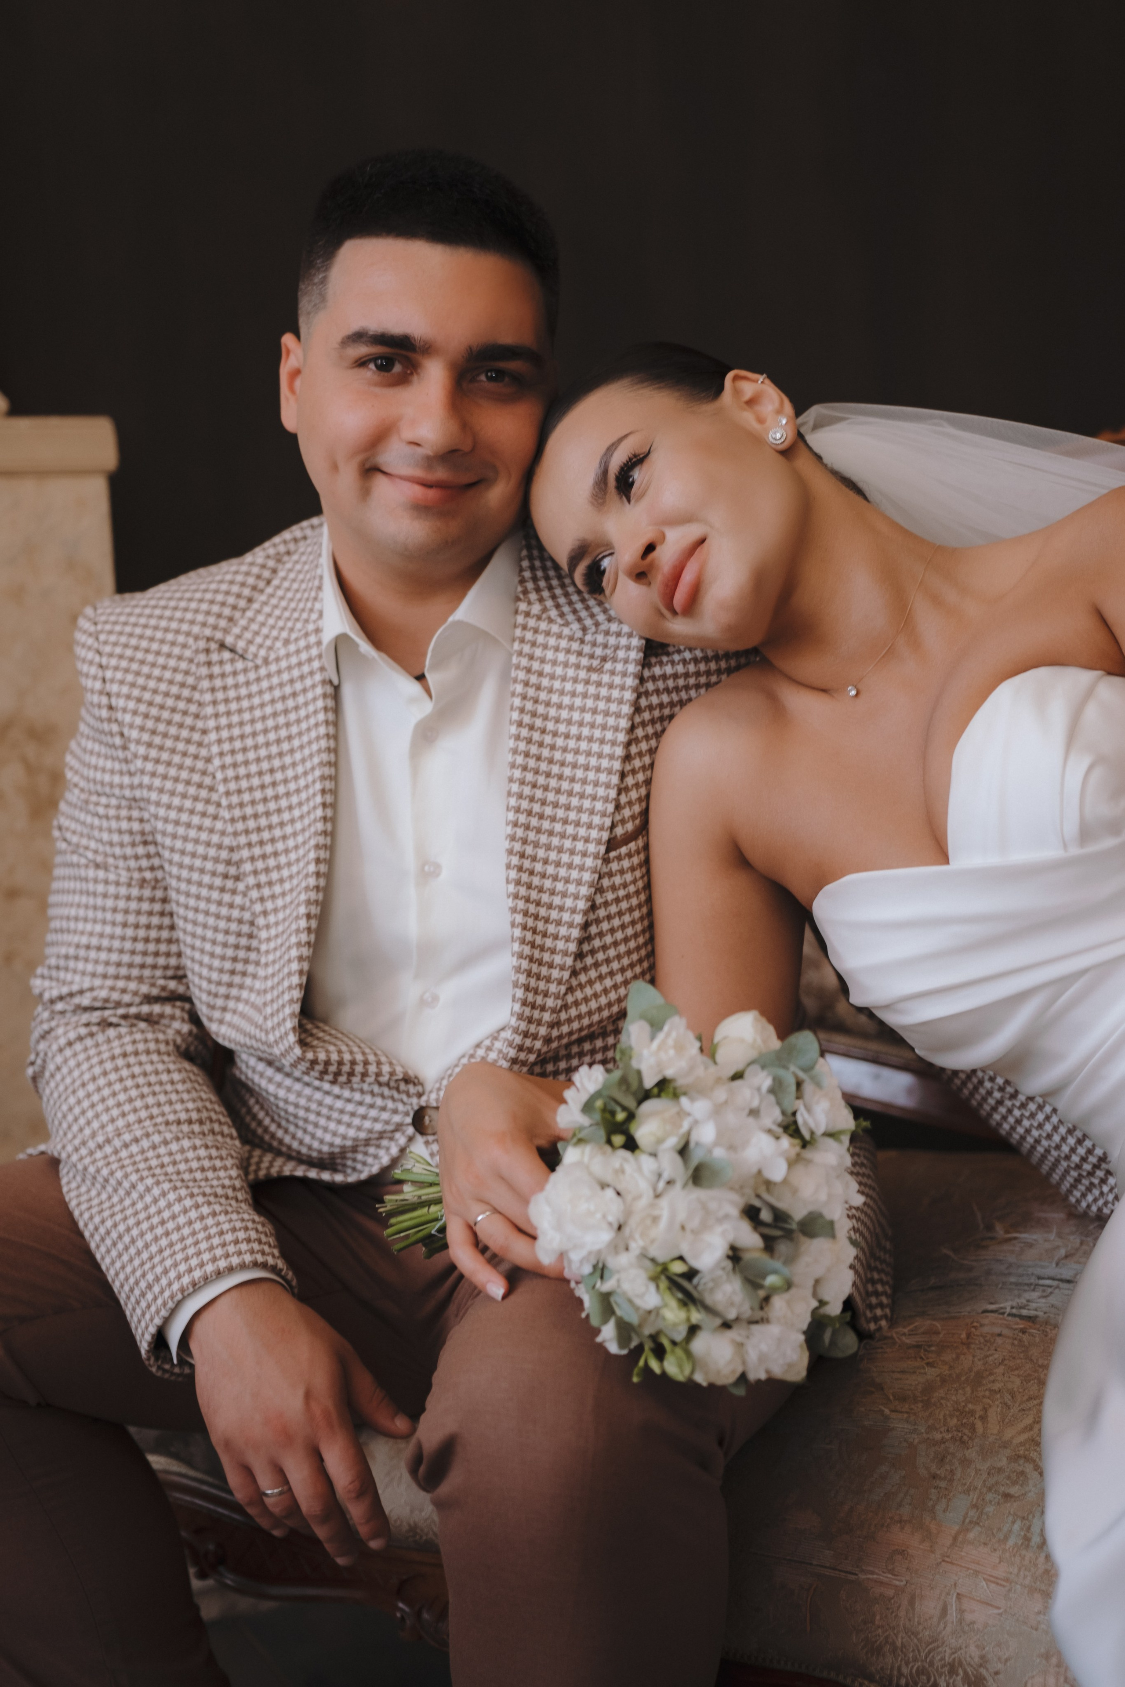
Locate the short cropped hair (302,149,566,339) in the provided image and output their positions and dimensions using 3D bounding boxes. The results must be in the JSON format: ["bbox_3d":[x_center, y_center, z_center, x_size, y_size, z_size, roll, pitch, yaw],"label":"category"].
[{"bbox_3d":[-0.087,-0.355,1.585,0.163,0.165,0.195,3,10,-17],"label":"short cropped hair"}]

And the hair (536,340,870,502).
[{"bbox_3d":[0.090,-0.243,1.585,0.190,0.158,0.205,43,46,21],"label":"hair"}]

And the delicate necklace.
[{"bbox_3d":[0.187,-0.146,1.560,0.135,0.110,0.110,-21,10,27],"label":"delicate necklace"}]

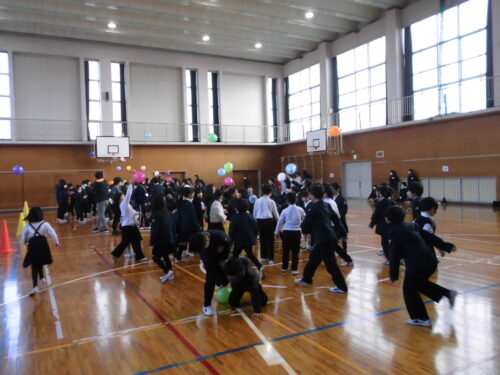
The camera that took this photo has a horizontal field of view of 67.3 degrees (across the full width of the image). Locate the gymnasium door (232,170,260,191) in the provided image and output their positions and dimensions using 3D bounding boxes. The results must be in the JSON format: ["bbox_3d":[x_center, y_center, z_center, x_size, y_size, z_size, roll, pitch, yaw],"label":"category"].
[{"bbox_3d":[-0.216,-0.252,24.918,1.951,1.725,0.120,-3,3,-28],"label":"gymnasium door"}]

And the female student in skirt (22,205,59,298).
[{"bbox_3d":[-3.027,0.871,5.400,0.500,1.180,0.380,-3,2,-27],"label":"female student in skirt"}]

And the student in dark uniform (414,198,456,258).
[{"bbox_3d":[2.135,0.674,4.537,0.380,1.120,0.380,-2,1,-21],"label":"student in dark uniform"}]

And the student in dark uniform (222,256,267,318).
[{"bbox_3d":[-0.046,1.026,4.073,0.440,0.560,0.620,-1,1,18],"label":"student in dark uniform"}]

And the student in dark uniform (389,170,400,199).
[{"bbox_3d":[6.311,-0.011,16.400,0.360,1.435,0.420,-3,2,-27],"label":"student in dark uniform"}]

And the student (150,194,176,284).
[{"bbox_3d":[-1.238,0.701,5.286,0.360,1.220,0.380,0,2,45],"label":"student"}]

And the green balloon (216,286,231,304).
[{"bbox_3d":[-0.312,1.302,4.520,0.195,0.200,0.195,-2,2,0],"label":"green balloon"}]

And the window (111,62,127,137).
[{"bbox_3d":[-7.468,-4.871,21.345,0.846,4.385,0.150,-3,3,-28],"label":"window"}]

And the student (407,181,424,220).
[{"bbox_3d":[2.392,0.570,5.485,0.340,1.270,0.380,-2,1,-3],"label":"student"}]

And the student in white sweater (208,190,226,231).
[{"bbox_3d":[-0.563,0.692,6.500,0.360,1.279,0.350,-3,2,-28],"label":"student in white sweater"}]

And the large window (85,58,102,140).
[{"bbox_3d":[-9.544,-5.287,22.900,0.930,4.850,0.180,-2,2,-30],"label":"large window"}]

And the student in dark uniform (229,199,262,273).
[{"bbox_3d":[-0.083,0.764,5.650,0.420,1.166,0.520,-3,2,-21],"label":"student in dark uniform"}]

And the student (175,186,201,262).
[{"bbox_3d":[-1.151,0.636,6.685,0.420,1.280,0.360,0,2,45],"label":"student"}]

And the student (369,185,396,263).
[{"bbox_3d":[2.258,0.602,6.350,0.460,1.270,0.380,-2,2,9],"label":"student"}]

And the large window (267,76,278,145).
[{"bbox_3d":[1.612,-5.400,26.267,0.908,4.491,0.150,-3,3,-28],"label":"large window"}]

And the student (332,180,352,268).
[{"bbox_3d":[1.542,0.572,6.385,0.340,1.270,0.420,-2,1,-18],"label":"student"}]

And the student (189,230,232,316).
[{"bbox_3d":[-0.479,0.963,4.550,0.450,0.882,0.660,0,3,37],"label":"student"}]

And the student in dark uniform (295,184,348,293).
[{"bbox_3d":[0.887,0.623,4.805,0.580,1.280,0.480,0,2,45],"label":"student in dark uniform"}]

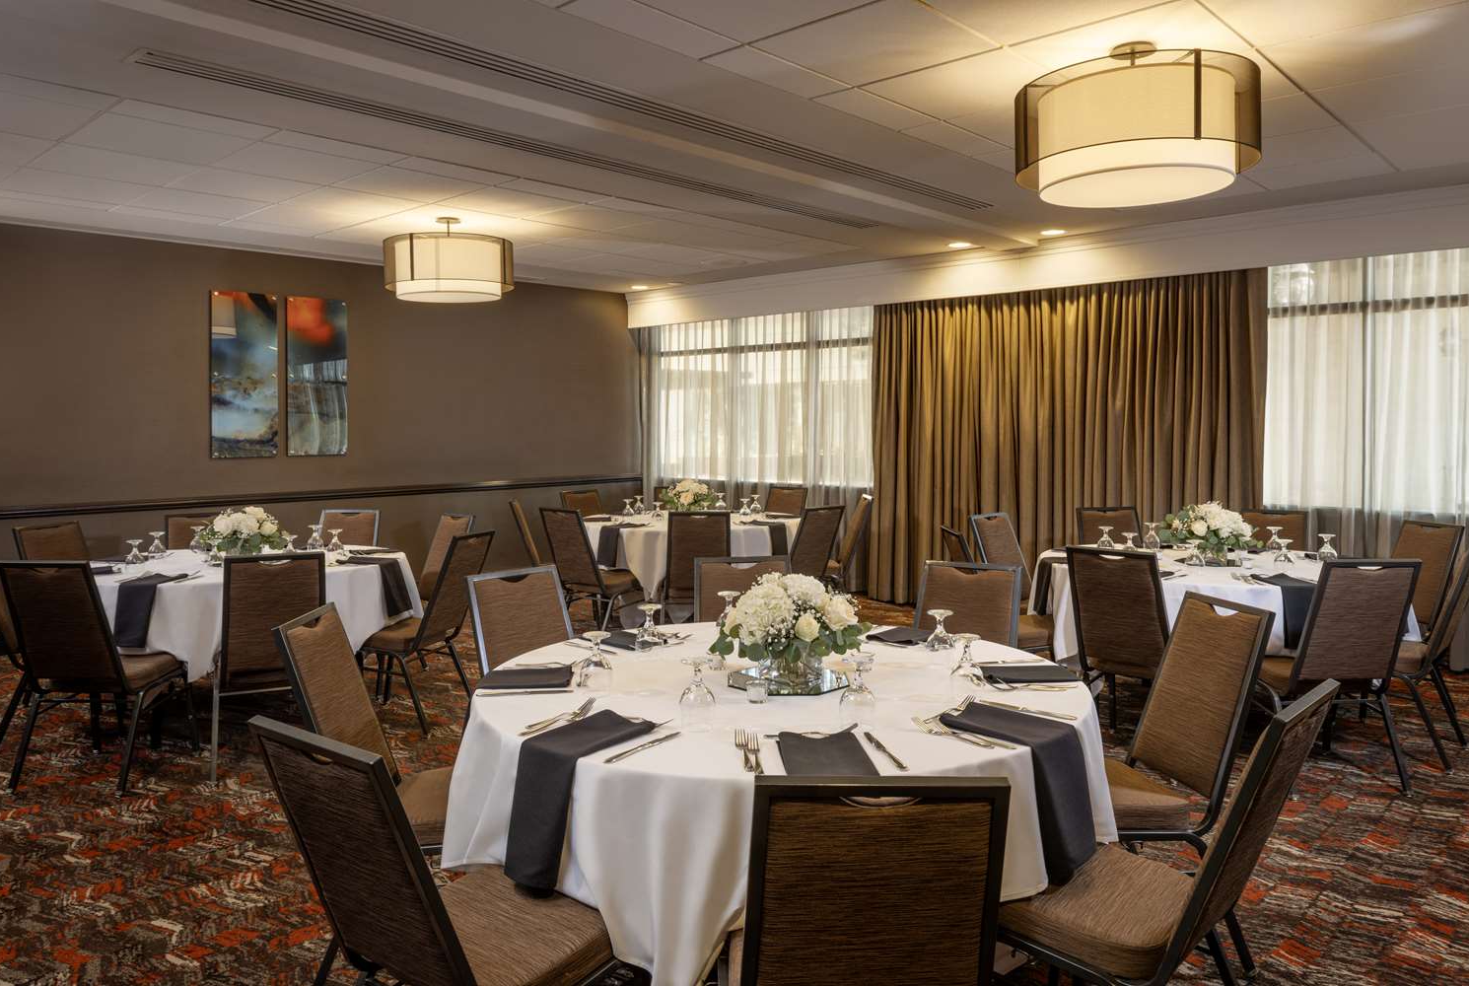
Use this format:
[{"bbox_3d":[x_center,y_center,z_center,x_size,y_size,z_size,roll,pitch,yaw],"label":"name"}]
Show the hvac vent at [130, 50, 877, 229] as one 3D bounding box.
[{"bbox_3d":[-0.592,-1.586,4.756,0.160,0.040,4.068,4,6,45],"label":"hvac vent"}]

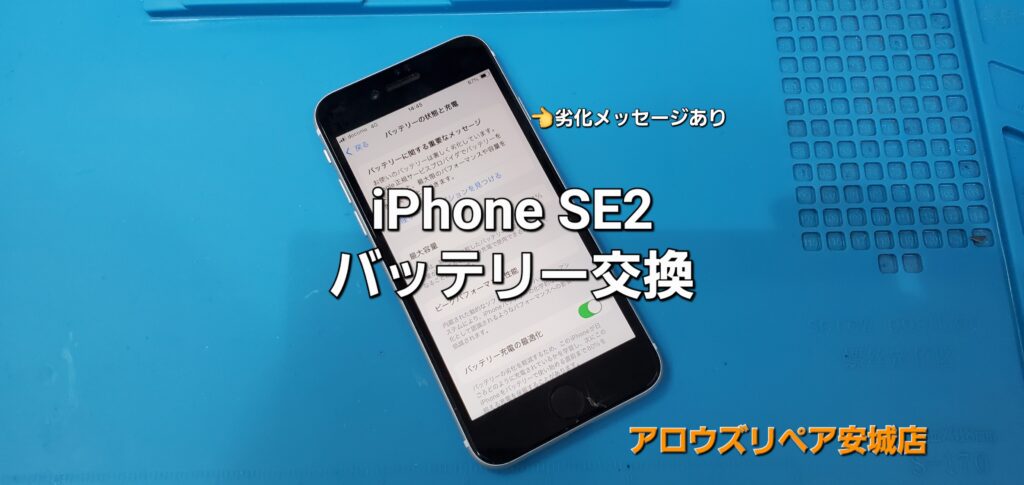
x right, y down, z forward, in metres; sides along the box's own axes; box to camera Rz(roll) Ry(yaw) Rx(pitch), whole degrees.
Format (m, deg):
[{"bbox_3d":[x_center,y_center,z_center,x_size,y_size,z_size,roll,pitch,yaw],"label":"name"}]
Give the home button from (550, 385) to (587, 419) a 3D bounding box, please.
[{"bbox_3d":[0.018,0.050,0.214,0.011,0.001,0.011,-26,80,-8],"label":"home button"}]

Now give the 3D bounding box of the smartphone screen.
[{"bbox_3d":[-0.010,-0.002,0.226,0.059,0.003,0.104,-26,80,-9],"label":"smartphone screen"}]

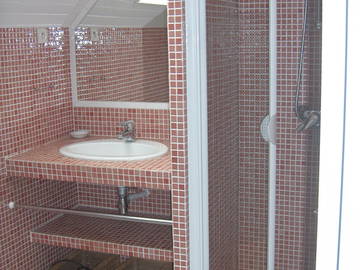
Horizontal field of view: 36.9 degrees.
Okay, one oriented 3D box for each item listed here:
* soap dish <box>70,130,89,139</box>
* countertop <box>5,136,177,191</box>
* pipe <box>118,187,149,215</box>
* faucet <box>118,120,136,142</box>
[{"bbox_3d":[-0.546,-0.003,2.930,0.096,0.029,0.091,3,12,24],"label":"soap dish"},{"bbox_3d":[-0.281,0.112,2.568,0.902,0.079,0.577,3,12,24],"label":"countertop"},{"bbox_3d":[-0.229,0.287,2.736,0.060,0.164,0.304,3,12,24],"label":"pipe"},{"bbox_3d":[-0.268,-0.016,2.675,0.055,0.114,0.127,3,12,24],"label":"faucet"}]

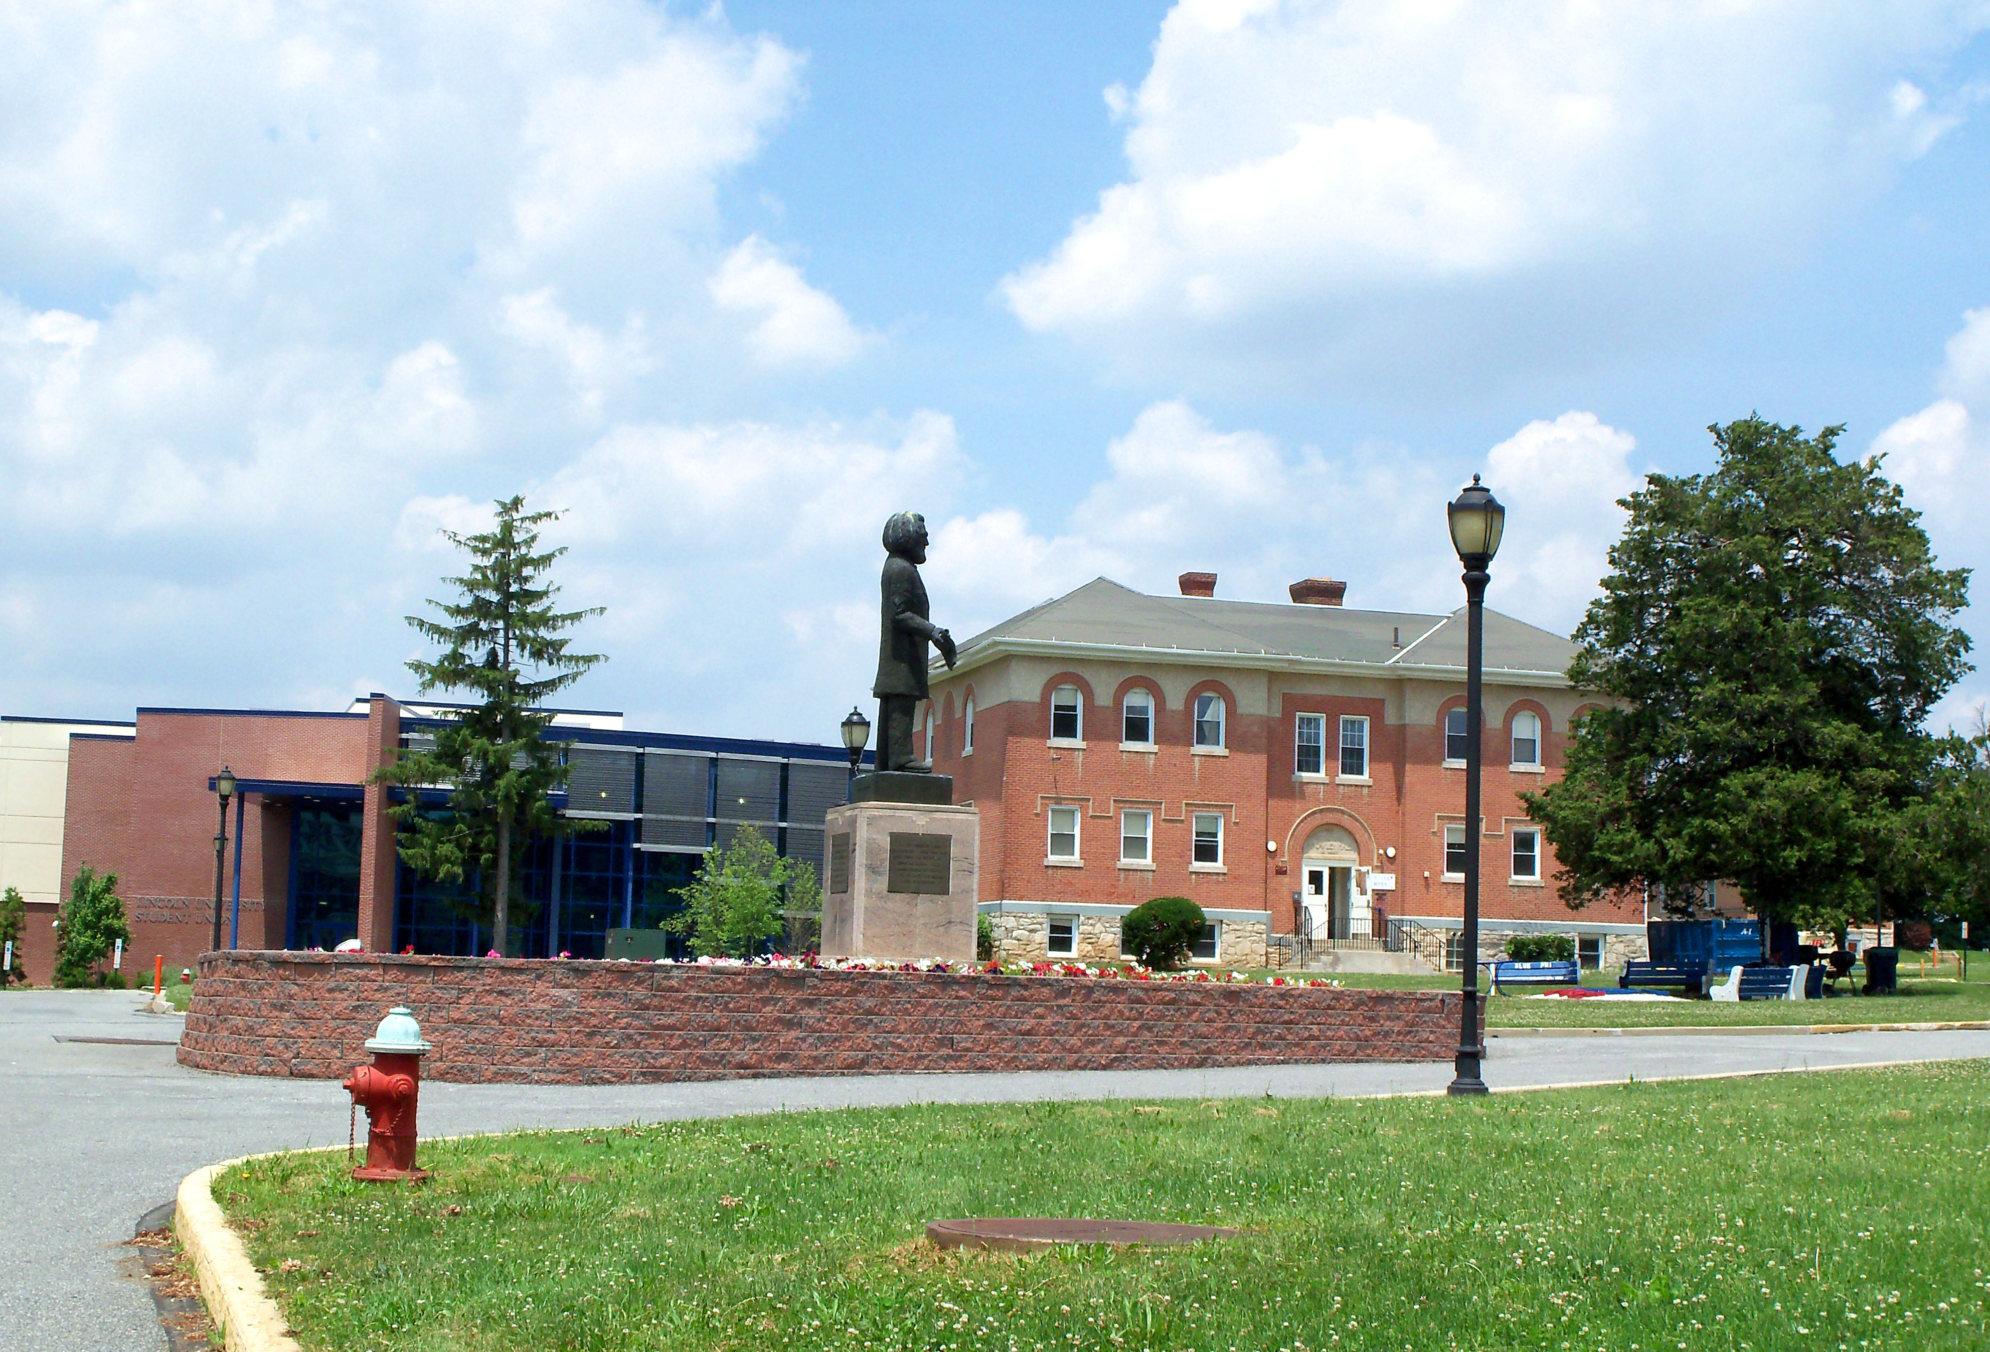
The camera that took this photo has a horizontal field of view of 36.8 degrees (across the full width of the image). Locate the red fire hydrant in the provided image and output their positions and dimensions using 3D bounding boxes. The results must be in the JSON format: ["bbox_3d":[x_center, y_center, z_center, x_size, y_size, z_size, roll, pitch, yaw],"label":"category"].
[{"bbox_3d":[-2.729,1.868,13.383,0.420,0.781,0.390,4,-6,-22],"label":"red fire hydrant"}]

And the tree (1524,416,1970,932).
[{"bbox_3d":[17.193,0.616,68.373,9.600,13.361,9.400,2,-6,0],"label":"tree"}]

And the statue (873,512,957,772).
[{"bbox_3d":[-0.774,-0.331,28.900,0.760,2.470,0.780,3,-6,-16],"label":"statue"}]

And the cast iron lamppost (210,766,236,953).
[{"bbox_3d":[-15.903,4.062,61.500,0.410,4.400,0.410,3,-6,-16],"label":"cast iron lamppost"}]

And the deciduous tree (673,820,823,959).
[{"bbox_3d":[-4.134,4.012,49.841,2.350,3.080,2.350,2,-6,0],"label":"deciduous tree"}]

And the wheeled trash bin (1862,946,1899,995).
[{"bbox_3d":[19.473,6.493,65.746,0.760,1.083,0.620,2,-6,-3],"label":"wheeled trash bin"}]

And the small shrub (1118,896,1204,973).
[{"bbox_3d":[4.727,7.288,84.163,2.410,2.100,2.200,2,-6,0],"label":"small shrub"}]

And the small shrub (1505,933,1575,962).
[{"bbox_3d":[16.017,8.146,87.994,2.060,1.150,1.500,3,-6,-16],"label":"small shrub"}]

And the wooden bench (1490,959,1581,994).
[{"bbox_3d":[11.712,6.543,64.710,1.900,0.764,0.650,1,-6,8],"label":"wooden bench"}]

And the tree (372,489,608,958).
[{"bbox_3d":[-9.844,1.322,58.152,4.350,9.826,4.350,2,-6,0],"label":"tree"}]

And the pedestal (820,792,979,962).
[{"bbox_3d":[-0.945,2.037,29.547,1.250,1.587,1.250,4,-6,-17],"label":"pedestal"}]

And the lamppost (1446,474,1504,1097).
[{"bbox_3d":[3.521,0.783,22.052,0.410,4.598,0.410,2,-6,0],"label":"lamppost"}]

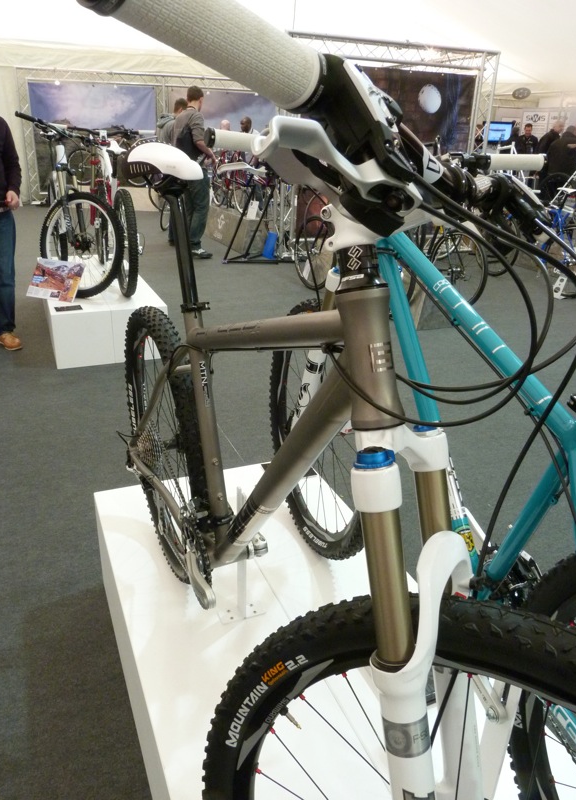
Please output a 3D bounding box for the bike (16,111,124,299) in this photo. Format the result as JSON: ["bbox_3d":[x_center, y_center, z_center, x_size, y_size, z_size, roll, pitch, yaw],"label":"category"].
[{"bbox_3d":[-1.592,-1.419,4.265,0.580,1.070,1.660,-9,26,-23],"label":"bike"}]

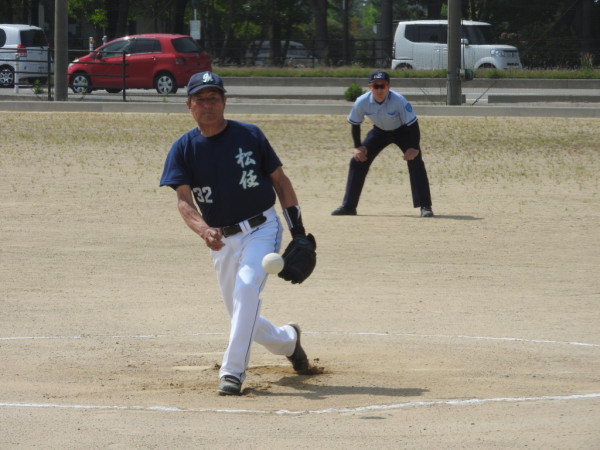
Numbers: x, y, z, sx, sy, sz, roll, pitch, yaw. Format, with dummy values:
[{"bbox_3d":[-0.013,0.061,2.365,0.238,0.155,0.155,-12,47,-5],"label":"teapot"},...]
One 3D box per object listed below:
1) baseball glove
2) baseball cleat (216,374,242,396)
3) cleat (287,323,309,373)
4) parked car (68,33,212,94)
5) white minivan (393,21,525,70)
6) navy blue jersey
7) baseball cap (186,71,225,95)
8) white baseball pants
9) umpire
[{"bbox_3d":[-0.012,0.164,21.150,0.160,0.260,0.180,5,4,-39],"label":"baseball glove"},{"bbox_3d":[-0.335,0.760,20.880,0.108,0.110,0.280,1,3,15],"label":"baseball cleat"},{"bbox_3d":[-0.005,0.627,22.000,0.110,0.275,0.100,-14,4,-40],"label":"cleat"},{"bbox_3d":[-4.115,-4.048,108.200,3.750,1.520,1.695,2,3,31],"label":"parked car"},{"bbox_3d":[4.224,-4.591,116.000,3.395,1.780,1.475,1,3,28],"label":"white minivan"},{"bbox_3d":[-0.385,-0.244,21.250,0.500,0.500,0.320,-13,3,22],"label":"navy blue jersey"},{"bbox_3d":[-0.456,-0.696,21.200,0.185,0.130,0.270,0,3,0],"label":"baseball cap"},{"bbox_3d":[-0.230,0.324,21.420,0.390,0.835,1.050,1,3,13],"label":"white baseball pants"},{"bbox_3d":[0.746,-0.737,39.200,0.930,1.320,0.680,0,3,5],"label":"umpire"}]

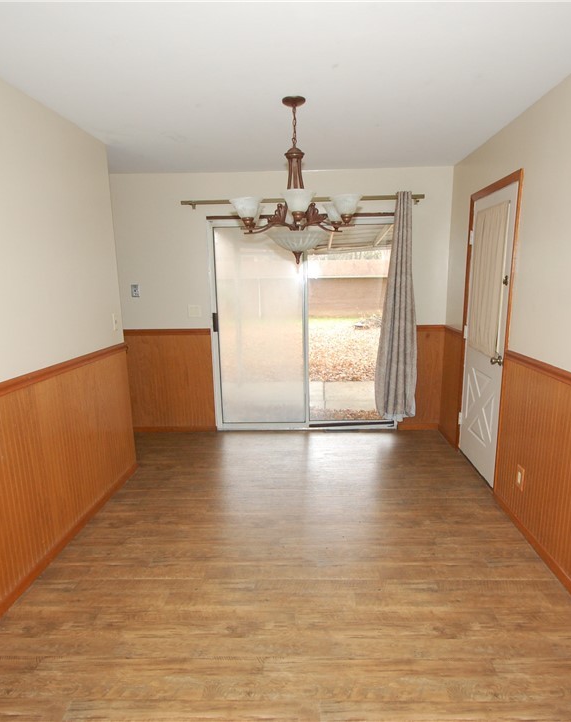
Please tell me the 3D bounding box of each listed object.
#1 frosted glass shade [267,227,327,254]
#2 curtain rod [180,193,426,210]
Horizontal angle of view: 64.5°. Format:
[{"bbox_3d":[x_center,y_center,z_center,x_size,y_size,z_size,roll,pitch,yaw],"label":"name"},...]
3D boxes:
[{"bbox_3d":[0.072,-0.665,2.540,0.335,0.125,0.335,0,11,4],"label":"frosted glass shade"},{"bbox_3d":[0.140,-1.419,4.029,2.150,0.065,0.090,0,11,3],"label":"curtain rod"}]

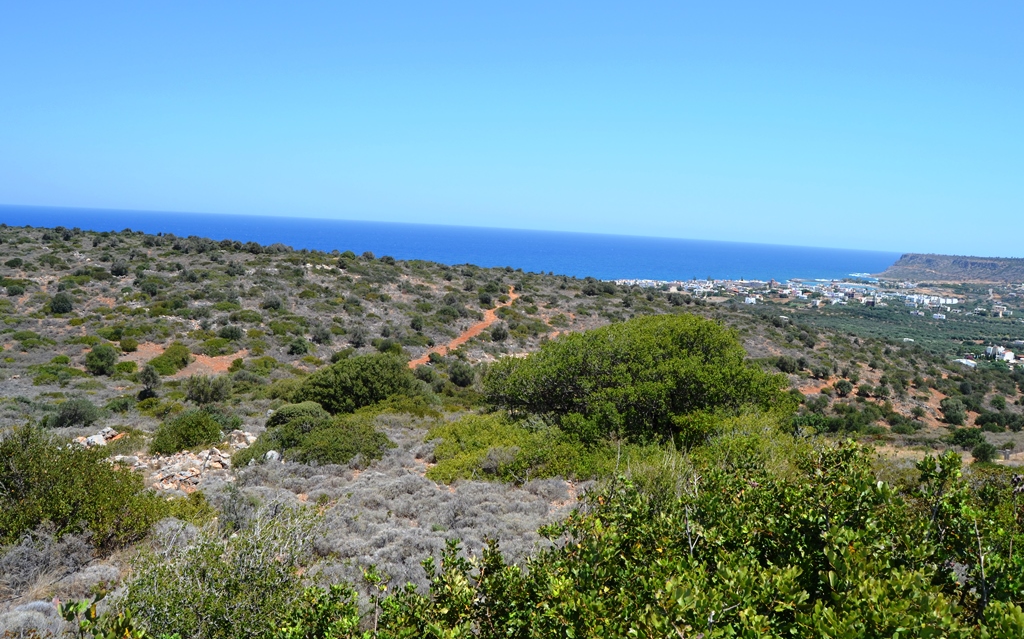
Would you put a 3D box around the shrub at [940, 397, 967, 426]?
[{"bbox_3d":[37.936,7.905,66.000,2.190,2.530,2.080,7,8,30],"label":"shrub"}]

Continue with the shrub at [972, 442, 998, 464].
[{"bbox_3d":[36.987,10.467,60.000,2.000,1.650,1.850,7,8,32],"label":"shrub"}]

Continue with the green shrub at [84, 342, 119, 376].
[{"bbox_3d":[-18.171,1.771,34.000,1.500,1.400,1.400,-1,8,-28],"label":"green shrub"}]

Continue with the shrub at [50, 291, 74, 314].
[{"bbox_3d":[-37.537,-1.333,64.000,2.120,1.800,2.020,-1,8,-30],"label":"shrub"}]

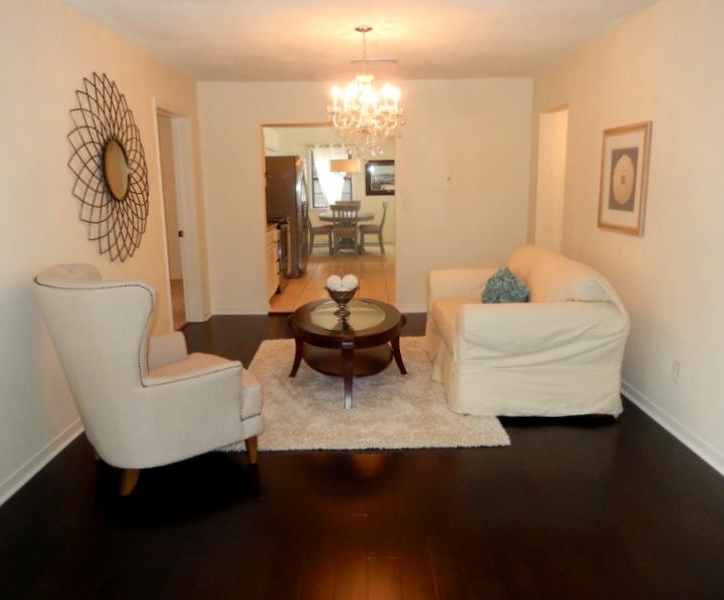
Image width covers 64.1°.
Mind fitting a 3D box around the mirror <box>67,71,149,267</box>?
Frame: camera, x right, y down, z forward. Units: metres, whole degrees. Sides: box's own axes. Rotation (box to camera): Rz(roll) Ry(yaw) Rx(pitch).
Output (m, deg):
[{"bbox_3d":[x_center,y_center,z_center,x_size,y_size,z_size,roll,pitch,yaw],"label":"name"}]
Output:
[{"bbox_3d":[-1.605,-0.838,3.796,0.038,1.175,1.190,-1,11,0],"label":"mirror"}]

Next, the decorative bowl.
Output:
[{"bbox_3d":[-0.122,0.010,4.069,0.220,0.215,0.220,-1,11,0],"label":"decorative bowl"}]

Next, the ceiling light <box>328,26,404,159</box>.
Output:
[{"bbox_3d":[0.027,-1.411,3.972,0.520,0.852,0.520,-1,11,0],"label":"ceiling light"}]

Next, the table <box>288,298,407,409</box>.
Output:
[{"bbox_3d":[-0.094,0.337,4.154,0.830,0.460,1.240,-1,11,0],"label":"table"}]

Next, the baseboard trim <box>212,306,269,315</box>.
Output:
[{"bbox_3d":[-1.329,0.117,6.349,0.600,0.095,0.018,-1,11,0],"label":"baseboard trim"}]

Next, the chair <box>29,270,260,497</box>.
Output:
[{"bbox_3d":[-1.078,0.317,2.863,0.920,1.050,0.720,-9,14,-36],"label":"chair"}]

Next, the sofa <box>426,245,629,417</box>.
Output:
[{"bbox_3d":[1.049,0.118,4.120,1.070,0.910,1.520,-1,11,0],"label":"sofa"}]

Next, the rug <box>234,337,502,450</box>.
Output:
[{"bbox_3d":[-0.031,0.574,4.125,1.660,0.035,2.210,-1,11,0],"label":"rug"}]

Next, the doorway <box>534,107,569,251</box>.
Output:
[{"bbox_3d":[1.770,-0.707,5.393,0.120,2.020,0.820,-1,11,0],"label":"doorway"}]

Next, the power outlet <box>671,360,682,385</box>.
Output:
[{"bbox_3d":[1.728,0.398,3.180,0.008,0.114,0.070,-1,11,0],"label":"power outlet"}]

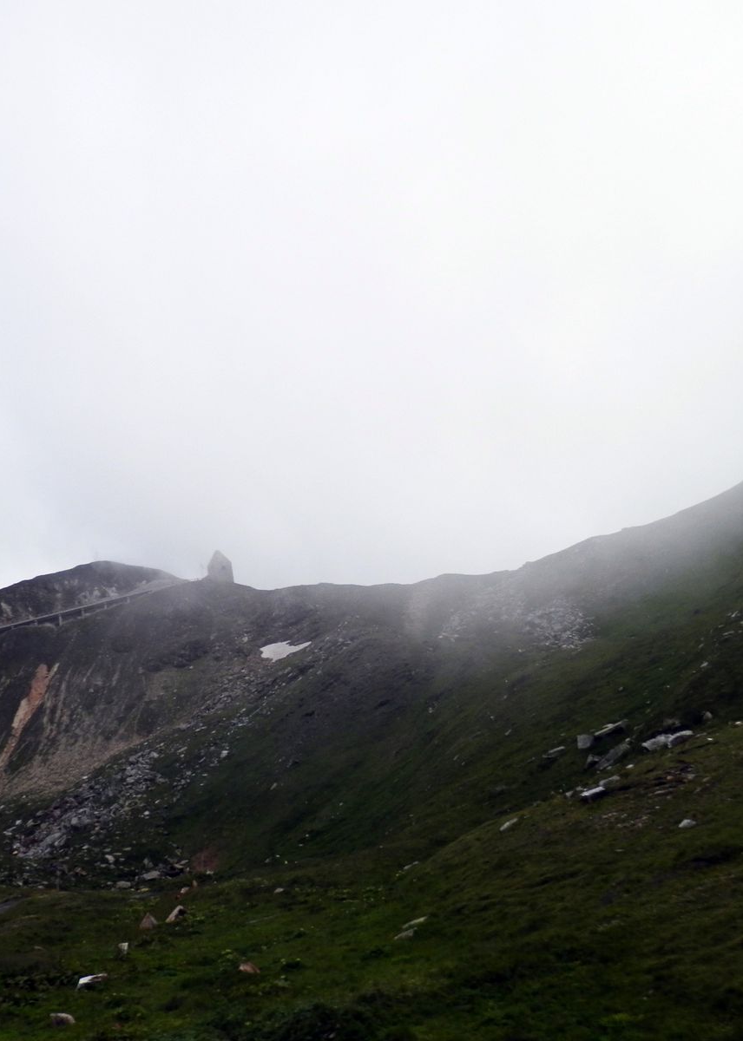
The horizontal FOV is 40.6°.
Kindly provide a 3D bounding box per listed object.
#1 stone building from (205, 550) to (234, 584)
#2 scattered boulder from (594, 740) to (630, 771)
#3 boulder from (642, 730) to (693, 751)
[{"bbox_3d":[-54.210,16.746,360.000,8.200,11.400,8.200,-2,-9,-22],"label":"stone building"},{"bbox_3d":[15.886,15.422,66.000,2.250,1.750,1.700,-1,-3,13],"label":"scattered boulder"},{"bbox_3d":[18.901,14.055,64.000,3.100,1.050,1.800,-1,-3,16],"label":"boulder"}]

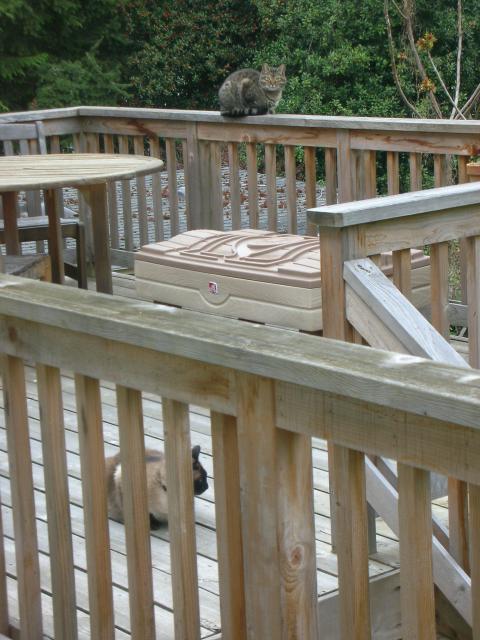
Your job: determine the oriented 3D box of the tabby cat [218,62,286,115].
[{"bbox_3d":[0.059,-1.080,7.450,0.320,0.245,0.170,3,12,25],"label":"tabby cat"}]

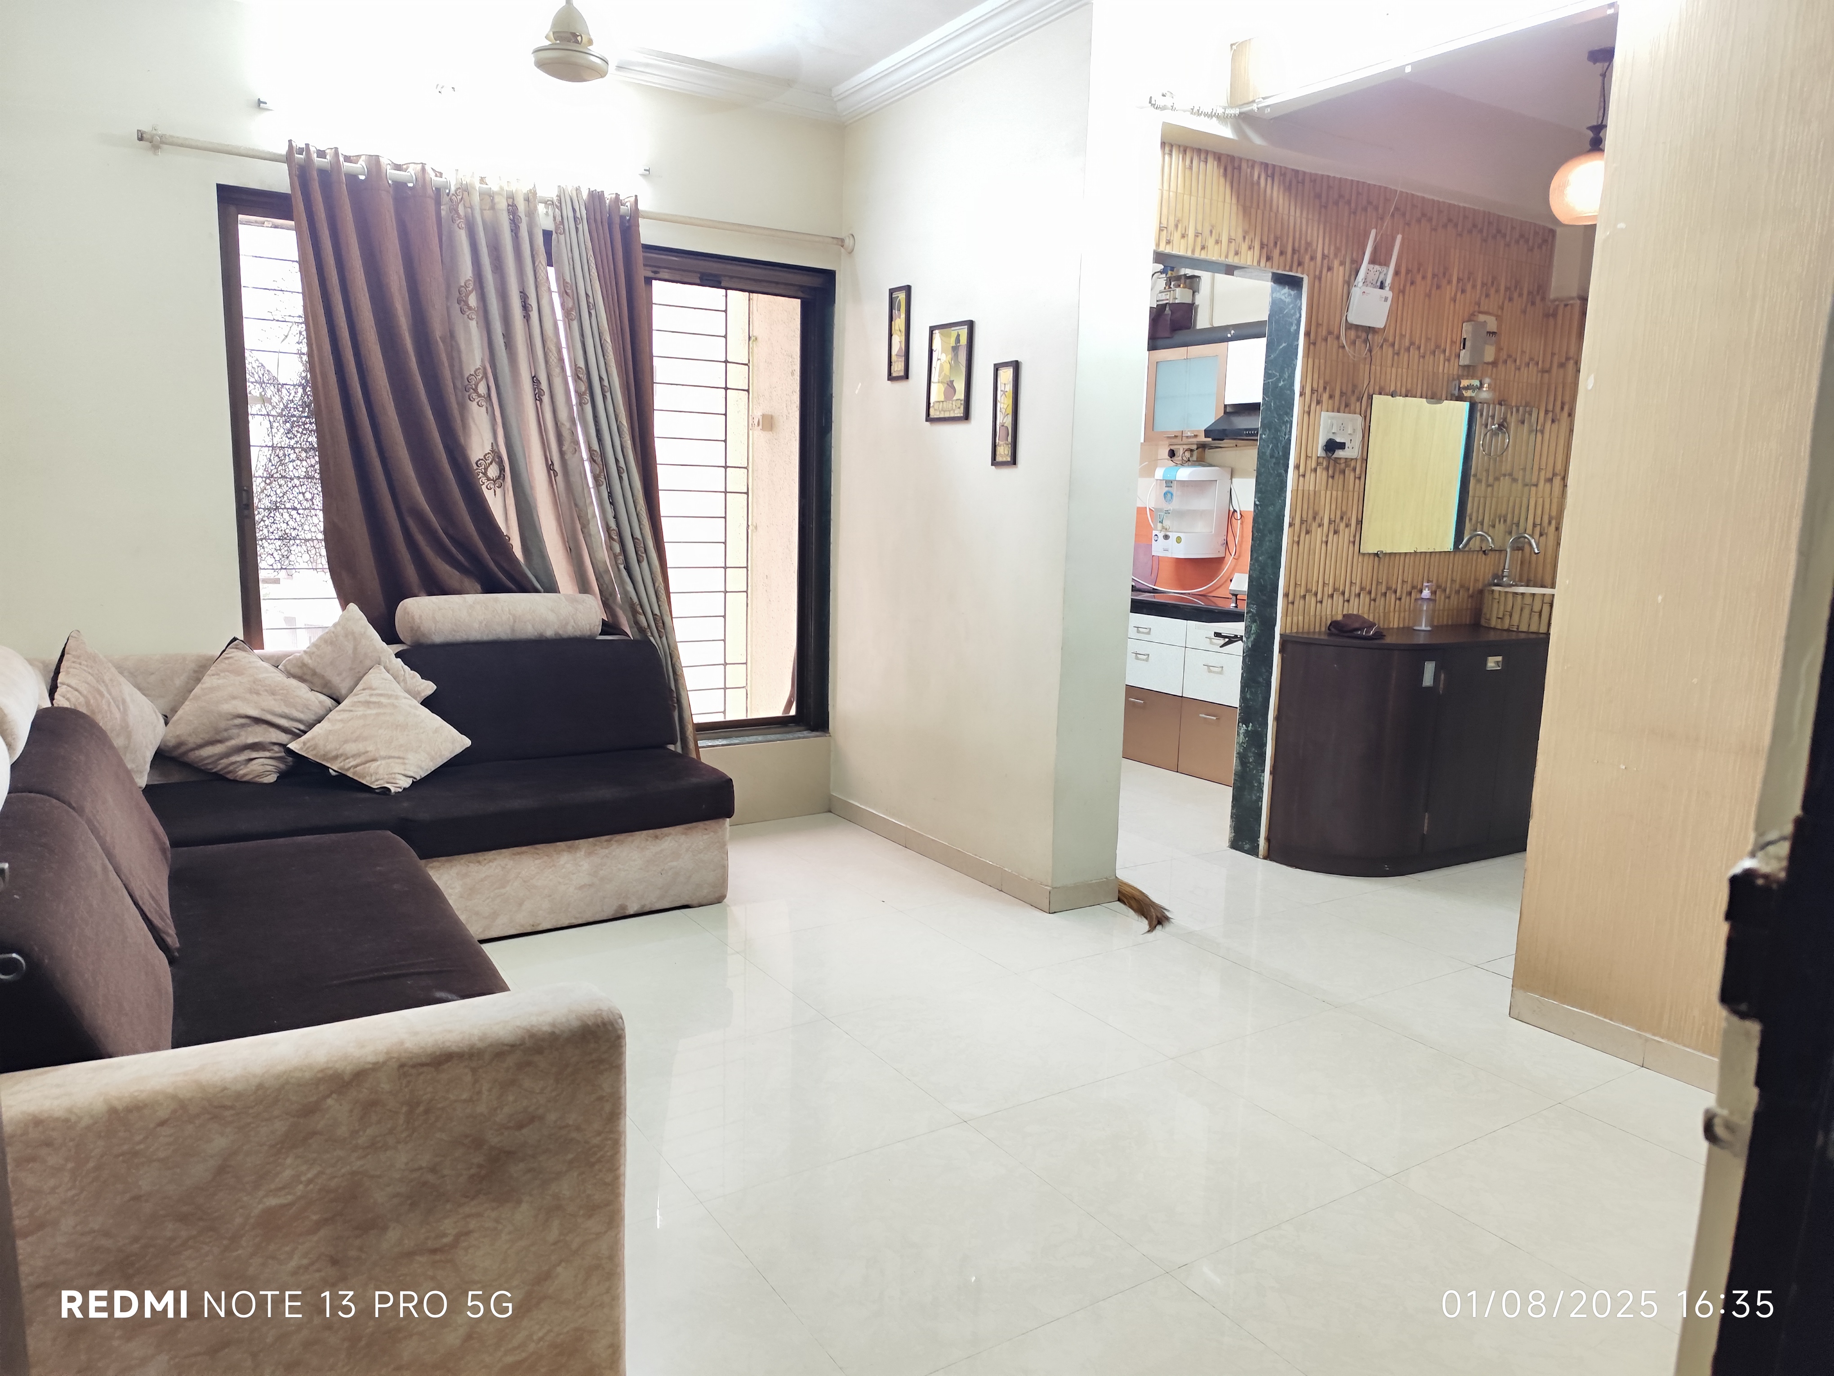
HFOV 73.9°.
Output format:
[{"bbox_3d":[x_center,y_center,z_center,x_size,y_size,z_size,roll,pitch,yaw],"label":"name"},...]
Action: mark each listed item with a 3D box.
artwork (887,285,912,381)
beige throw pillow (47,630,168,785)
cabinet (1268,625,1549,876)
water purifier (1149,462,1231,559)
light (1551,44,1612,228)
[{"bbox_3d":[-0.061,-1.293,4.457,0.020,0.330,0.132,-4,10,-33],"label":"artwork"},{"bbox_3d":[-2.117,0.124,3.199,0.130,0.400,0.400,-16,50,-5],"label":"beige throw pillow"},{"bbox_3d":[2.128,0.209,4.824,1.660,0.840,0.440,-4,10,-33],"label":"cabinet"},{"bbox_3d":[1.455,-0.931,6.484,0.230,0.475,0.370,-4,10,-33],"label":"water purifier"},{"bbox_3d":[2.315,-1.865,4.158,0.250,0.550,0.250,-4,10,-33],"label":"light"}]

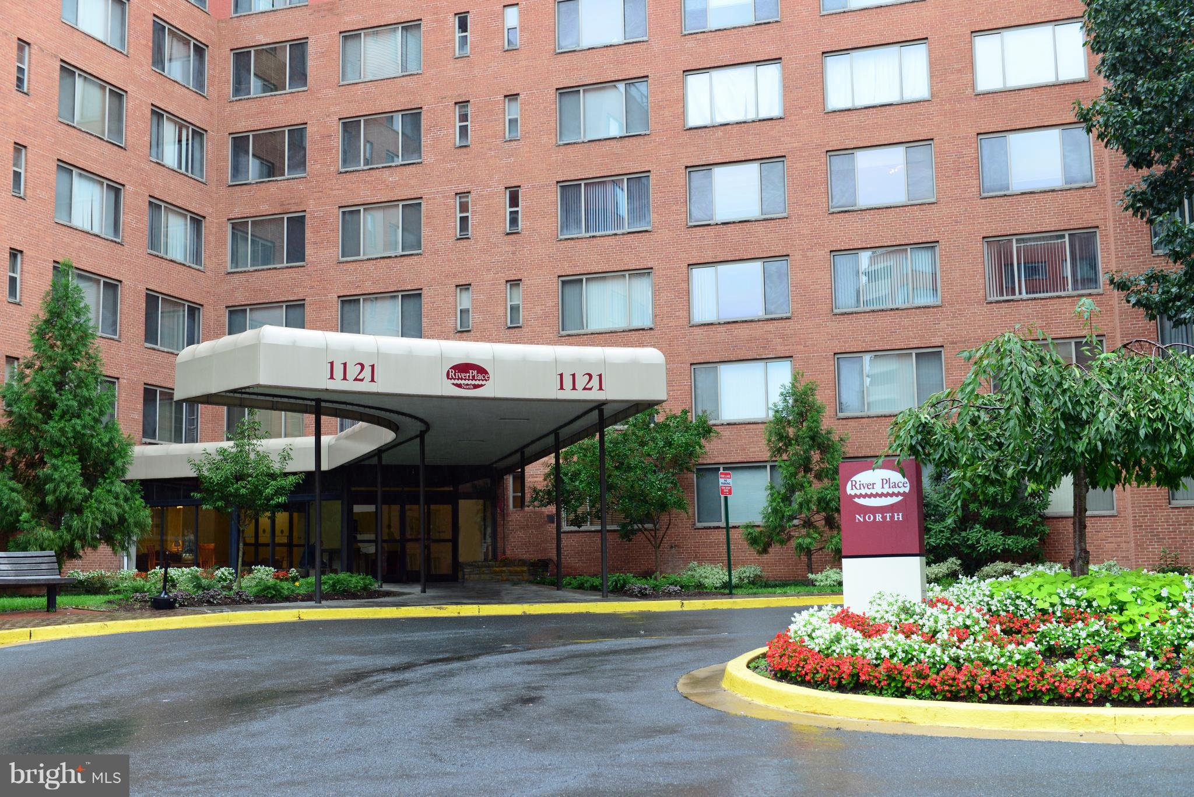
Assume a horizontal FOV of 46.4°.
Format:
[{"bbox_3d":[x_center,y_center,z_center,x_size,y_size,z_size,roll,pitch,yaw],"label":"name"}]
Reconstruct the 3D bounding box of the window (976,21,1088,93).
[{"bbox_3d":[10.917,-8.631,35.152,2.654,1.571,0.130,-4,-8,19],"label":"window"}]

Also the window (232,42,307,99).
[{"bbox_3d":[-10.065,-10.087,42.871,2.720,1.640,0.150,-4,-8,19],"label":"window"}]

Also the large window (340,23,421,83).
[{"bbox_3d":[-6.387,-10.223,41.263,2.652,1.517,0.120,-4,-8,18],"label":"large window"}]

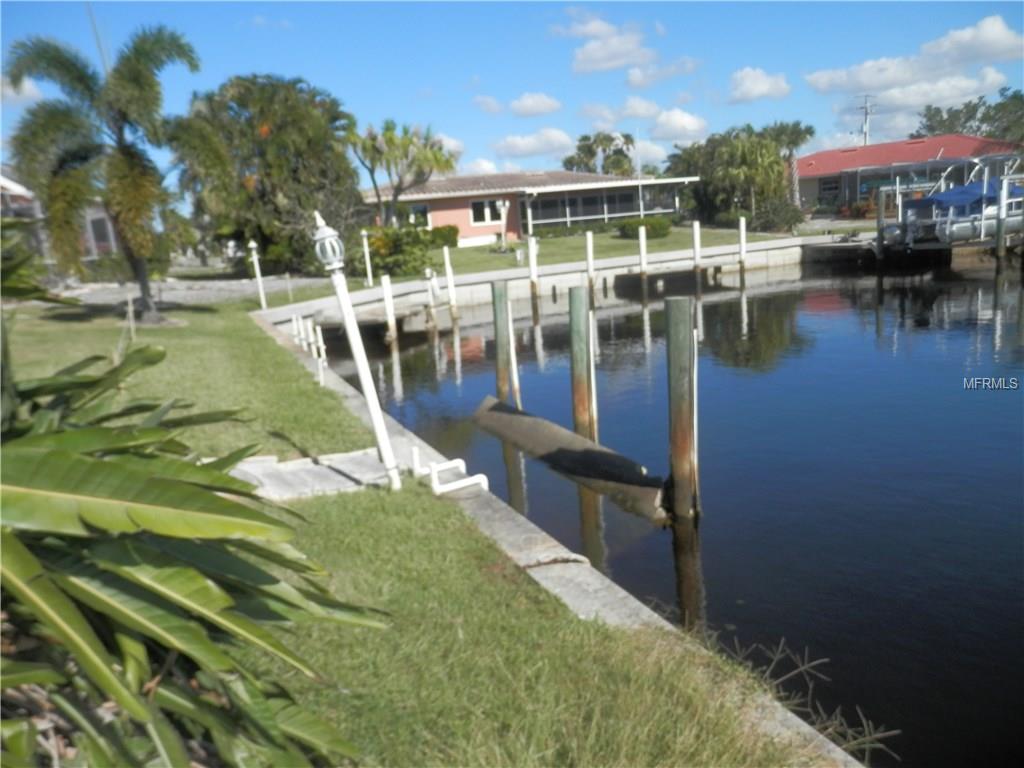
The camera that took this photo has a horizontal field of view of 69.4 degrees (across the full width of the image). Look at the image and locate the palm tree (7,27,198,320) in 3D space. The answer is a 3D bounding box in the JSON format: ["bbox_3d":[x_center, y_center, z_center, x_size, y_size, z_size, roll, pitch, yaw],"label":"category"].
[{"bbox_3d":[-9.645,-5.023,18.316,4.700,6.918,4.400,-5,13,0],"label":"palm tree"}]

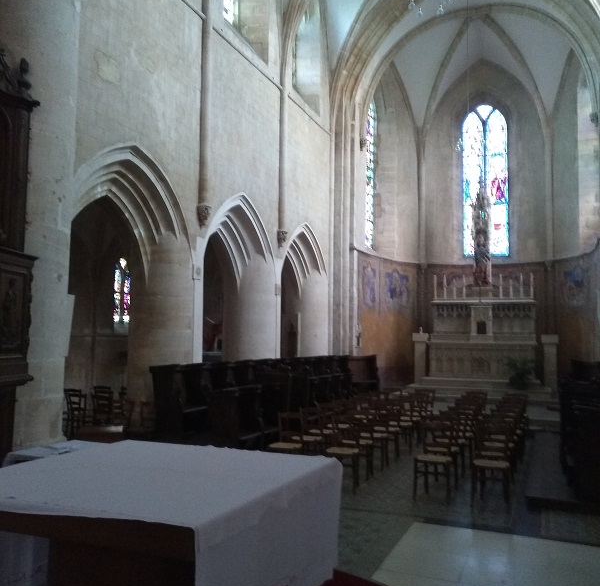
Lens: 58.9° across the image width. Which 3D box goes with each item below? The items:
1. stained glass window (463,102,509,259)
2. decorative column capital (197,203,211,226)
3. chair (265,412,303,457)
[{"bbox_3d":[6.017,-3.710,17.273,1.390,5.000,0.250,-1,-5,26],"label":"stained glass window"},{"bbox_3d":[-1.576,-1.268,8.697,0.170,0.380,0.200,-1,-5,26],"label":"decorative column capital"},{"bbox_3d":[-0.181,2.049,7.079,0.430,0.870,0.480,-1,-5,26],"label":"chair"}]

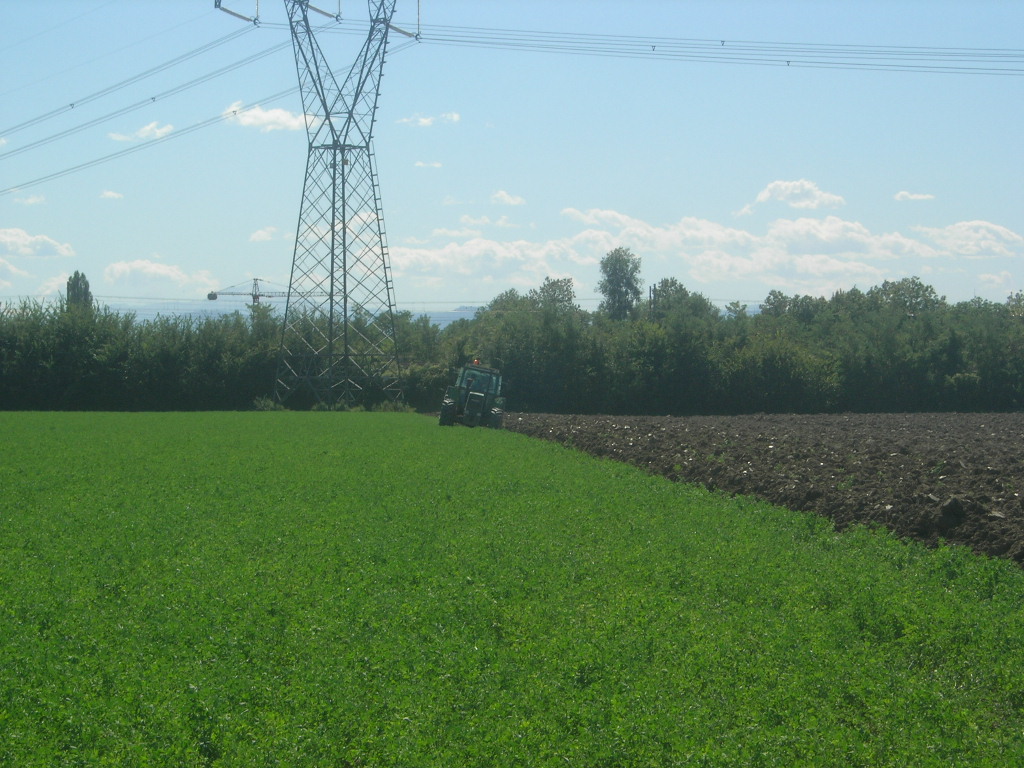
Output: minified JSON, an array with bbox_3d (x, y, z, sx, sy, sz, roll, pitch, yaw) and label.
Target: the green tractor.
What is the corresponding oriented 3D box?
[{"bbox_3d":[-1.320,0.500,125.000,2.360,2.850,4.300,10,0,-2],"label":"green tractor"}]

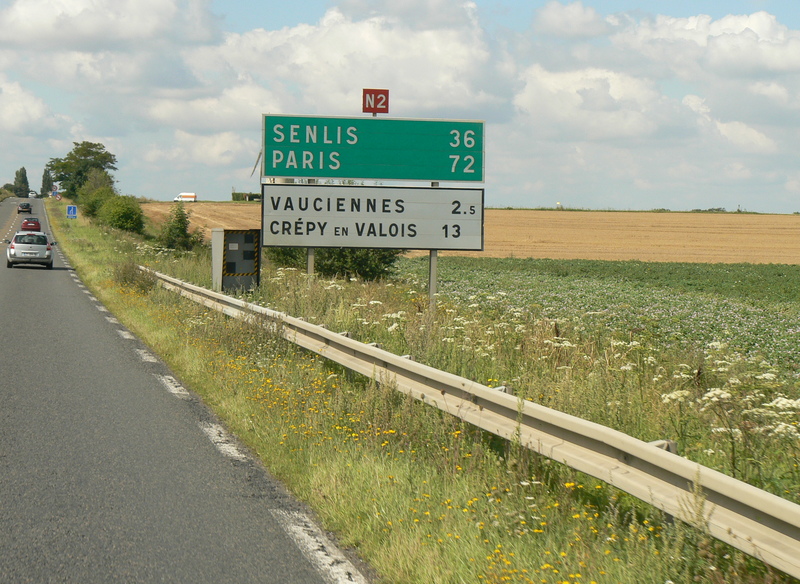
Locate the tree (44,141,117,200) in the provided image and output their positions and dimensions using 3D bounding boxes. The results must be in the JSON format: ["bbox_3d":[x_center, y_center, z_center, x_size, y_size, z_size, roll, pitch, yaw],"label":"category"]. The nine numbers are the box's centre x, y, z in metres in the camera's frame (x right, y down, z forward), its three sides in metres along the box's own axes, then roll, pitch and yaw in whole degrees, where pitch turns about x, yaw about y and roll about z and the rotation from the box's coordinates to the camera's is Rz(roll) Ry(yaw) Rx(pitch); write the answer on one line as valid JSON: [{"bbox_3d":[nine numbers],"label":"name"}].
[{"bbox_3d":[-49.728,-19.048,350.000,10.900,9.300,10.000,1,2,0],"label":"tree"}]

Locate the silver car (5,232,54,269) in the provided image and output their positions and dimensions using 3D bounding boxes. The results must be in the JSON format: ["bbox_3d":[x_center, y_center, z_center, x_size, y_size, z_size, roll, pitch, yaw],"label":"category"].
[{"bbox_3d":[-14.628,-1.670,88.700,1.850,1.490,4.450,1,2,-9],"label":"silver car"}]

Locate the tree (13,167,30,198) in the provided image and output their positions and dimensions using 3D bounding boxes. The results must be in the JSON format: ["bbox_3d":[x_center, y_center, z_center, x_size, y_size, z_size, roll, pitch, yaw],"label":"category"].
[{"bbox_3d":[-114.724,-33.064,680.000,5.200,10.100,5.200,1,2,0],"label":"tree"}]

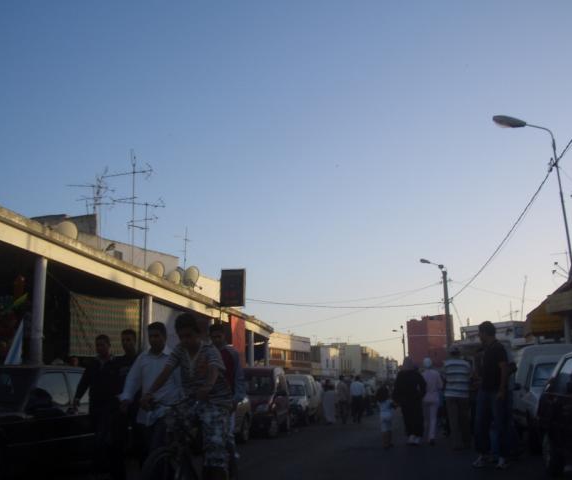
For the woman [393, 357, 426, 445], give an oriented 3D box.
[{"bbox_3d":[2.421,3.132,12.592,0.600,1.630,0.450,-3,-14,8],"label":"woman"}]

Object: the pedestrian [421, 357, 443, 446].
[{"bbox_3d":[2.761,3.048,12.235,0.470,1.610,0.380,-3,-14,8],"label":"pedestrian"}]

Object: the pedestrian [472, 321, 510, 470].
[{"bbox_3d":[2.547,1.930,8.150,0.380,1.760,0.460,1,-14,-8],"label":"pedestrian"}]

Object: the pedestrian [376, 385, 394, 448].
[{"bbox_3d":[1.805,3.218,11.804,0.380,1.100,0.320,-3,-14,8],"label":"pedestrian"}]

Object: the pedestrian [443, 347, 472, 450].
[{"bbox_3d":[2.928,2.700,11.136,0.500,1.710,0.340,-3,-14,10],"label":"pedestrian"}]

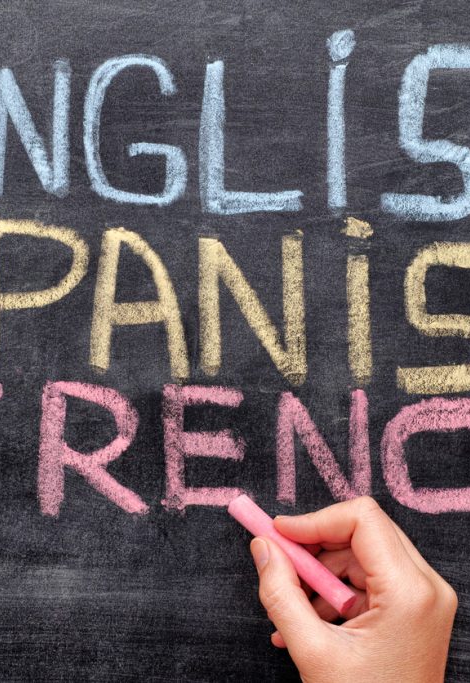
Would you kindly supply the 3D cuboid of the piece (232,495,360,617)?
[{"bbox_3d":[0.028,0.104,1.045,0.076,0.012,0.012,41,-3,19],"label":"piece"}]

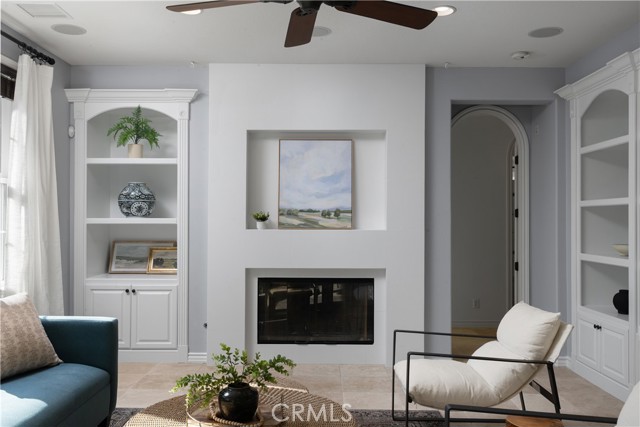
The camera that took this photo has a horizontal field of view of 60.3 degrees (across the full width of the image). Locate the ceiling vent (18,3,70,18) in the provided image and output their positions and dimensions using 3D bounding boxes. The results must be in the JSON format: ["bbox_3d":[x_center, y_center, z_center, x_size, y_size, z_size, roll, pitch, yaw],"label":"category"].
[{"bbox_3d":[-1.955,-1.427,3.887,0.280,0.030,0.280,0,0,-1],"label":"ceiling vent"}]

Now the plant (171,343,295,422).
[{"bbox_3d":[-0.432,0.832,2.720,0.600,0.390,0.480,0,0,-1],"label":"plant"}]

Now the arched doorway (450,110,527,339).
[{"bbox_3d":[1.728,0.172,5.770,0.890,2.560,0.200,0,0,-1],"label":"arched doorway"}]

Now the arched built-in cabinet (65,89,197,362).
[{"bbox_3d":[-1.793,0.131,5.540,1.260,2.620,0.620,0,0,-1],"label":"arched built-in cabinet"}]

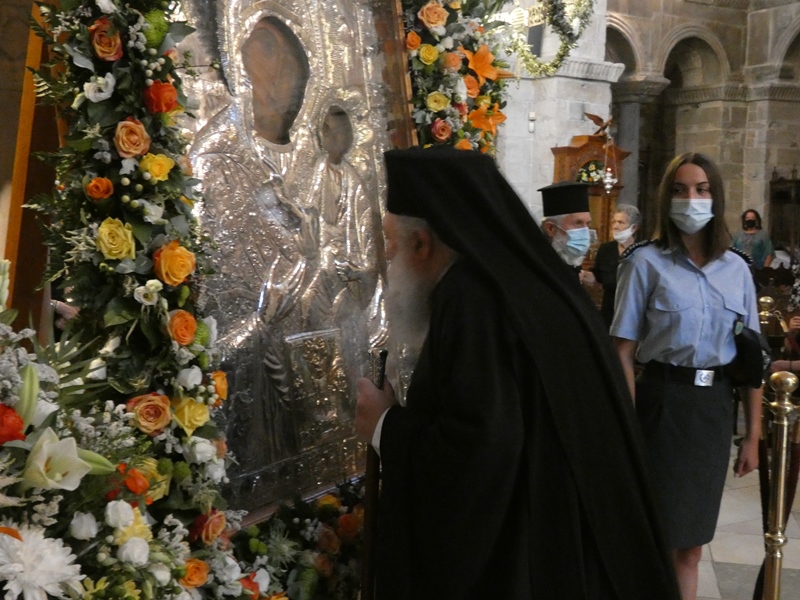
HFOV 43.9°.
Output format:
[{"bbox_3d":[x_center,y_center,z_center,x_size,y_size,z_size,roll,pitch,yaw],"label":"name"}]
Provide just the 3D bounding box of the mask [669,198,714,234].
[{"bbox_3d":[0.842,-0.241,2.870,0.130,0.105,0.080,1,5,16],"label":"mask"}]

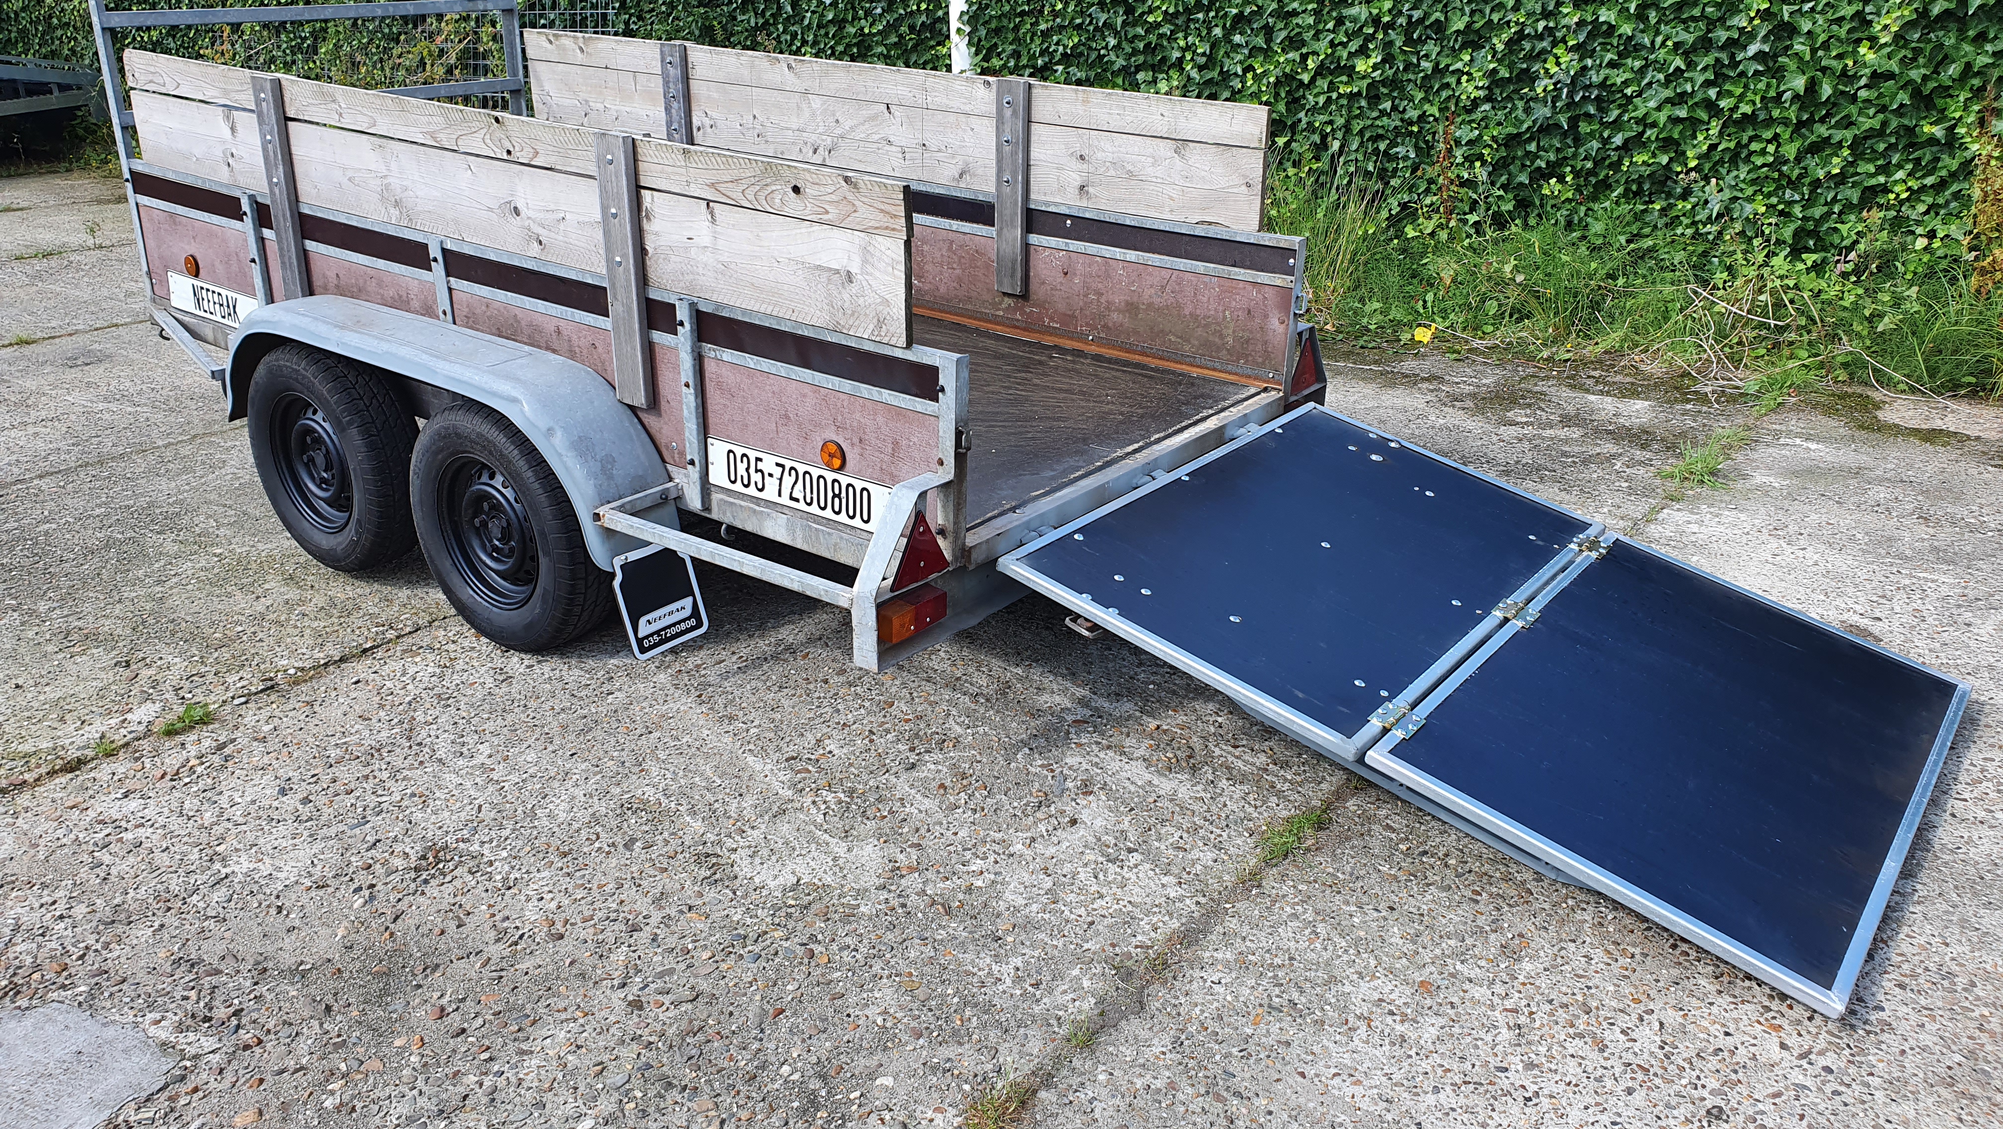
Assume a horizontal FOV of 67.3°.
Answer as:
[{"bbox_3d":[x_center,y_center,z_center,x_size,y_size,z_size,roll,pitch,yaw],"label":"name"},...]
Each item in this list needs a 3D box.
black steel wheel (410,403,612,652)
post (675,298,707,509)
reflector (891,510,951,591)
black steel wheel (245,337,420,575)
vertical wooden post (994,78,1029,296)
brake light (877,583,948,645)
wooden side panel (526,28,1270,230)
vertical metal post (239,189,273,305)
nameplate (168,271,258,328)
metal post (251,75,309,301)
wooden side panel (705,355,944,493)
[{"bbox_3d":[-1.113,-0.095,3.433,0.573,0.573,0.168,18,29,33],"label":"black steel wheel"},{"bbox_3d":[-0.645,-0.329,3.150,0.038,0.456,0.023,18,29,33],"label":"post"},{"bbox_3d":[-0.145,-0.032,2.746,0.014,0.132,0.166,18,29,33],"label":"reflector"},{"bbox_3d":[-1.685,-0.281,3.824,0.573,0.573,0.168,18,29,33],"label":"black steel wheel"},{"bbox_3d":[0.028,-1.025,4.112,0.084,0.568,0.030,18,29,33],"label":"vertical wooden post"},{"bbox_3d":[-0.163,0.091,2.751,0.046,0.056,0.156,18,29,33],"label":"brake light"},{"bbox_3d":[-0.495,-1.333,4.461,2.865,0.293,0.030,18,29,33],"label":"wooden side panel"},{"bbox_3d":[-1.998,-0.778,4.070,0.038,0.440,0.023,18,29,33],"label":"vertical metal post"},{"bbox_3d":[-2.237,-0.750,4.292,0.515,0.108,0.008,18,29,33],"label":"nameplate"},{"bbox_3d":[-1.833,-0.946,3.834,0.086,0.568,0.030,18,29,33],"label":"metal post"},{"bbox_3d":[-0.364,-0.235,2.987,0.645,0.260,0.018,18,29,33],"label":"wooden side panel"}]

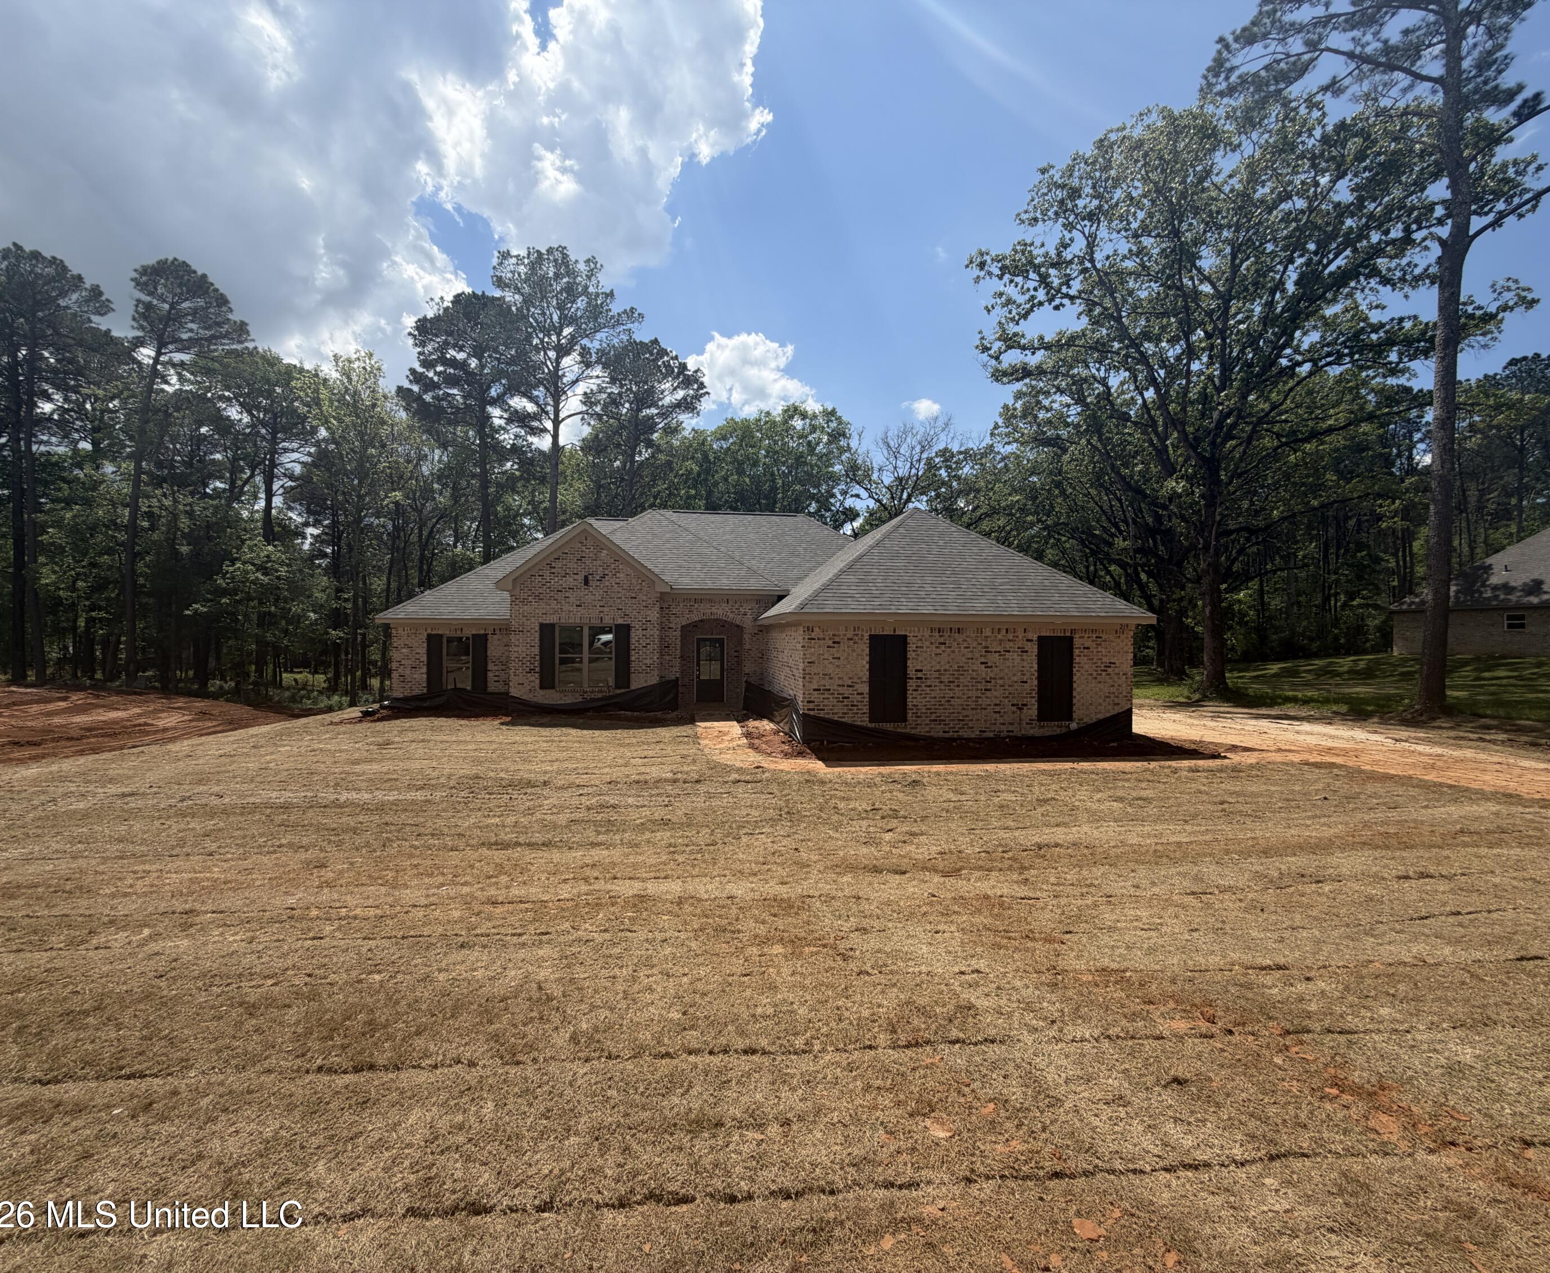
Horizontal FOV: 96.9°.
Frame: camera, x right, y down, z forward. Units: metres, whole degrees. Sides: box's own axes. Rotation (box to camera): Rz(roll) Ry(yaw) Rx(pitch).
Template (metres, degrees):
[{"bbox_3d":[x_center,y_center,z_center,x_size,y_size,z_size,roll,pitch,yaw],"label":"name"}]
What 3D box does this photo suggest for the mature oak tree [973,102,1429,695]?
[{"bbox_3d":[15.200,-7.900,24.000,15.500,19.800,15.000,0,-1,0],"label":"mature oak tree"}]

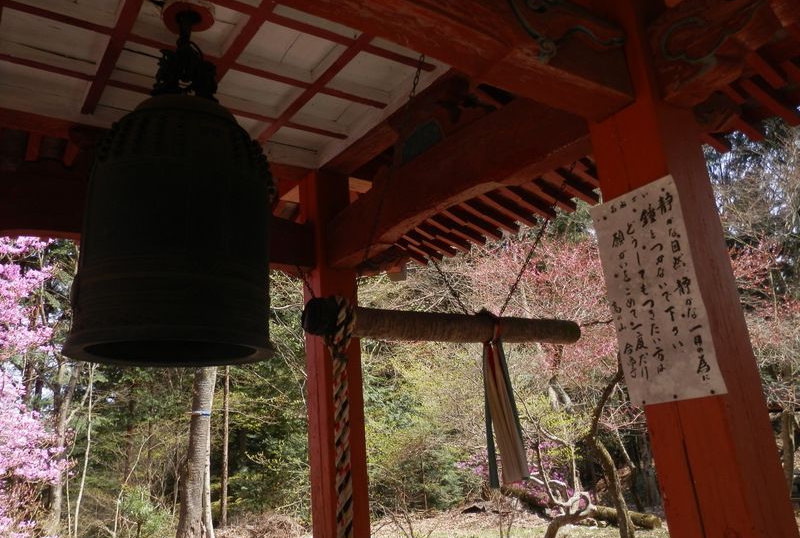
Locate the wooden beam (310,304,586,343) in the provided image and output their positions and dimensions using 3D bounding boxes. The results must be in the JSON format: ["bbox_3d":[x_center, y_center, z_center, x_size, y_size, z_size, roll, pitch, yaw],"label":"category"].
[{"bbox_3d":[0.293,0.279,3.094,1.601,0.152,0.138,5,-14,-31],"label":"wooden beam"}]

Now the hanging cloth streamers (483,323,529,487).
[{"bbox_3d":[0.518,0.680,3.153,0.160,0.760,0.130,6,-17,-34],"label":"hanging cloth streamers"}]

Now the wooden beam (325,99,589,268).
[{"bbox_3d":[0.163,-0.386,3.167,0.152,0.368,2.231,5,-14,-31],"label":"wooden beam"}]

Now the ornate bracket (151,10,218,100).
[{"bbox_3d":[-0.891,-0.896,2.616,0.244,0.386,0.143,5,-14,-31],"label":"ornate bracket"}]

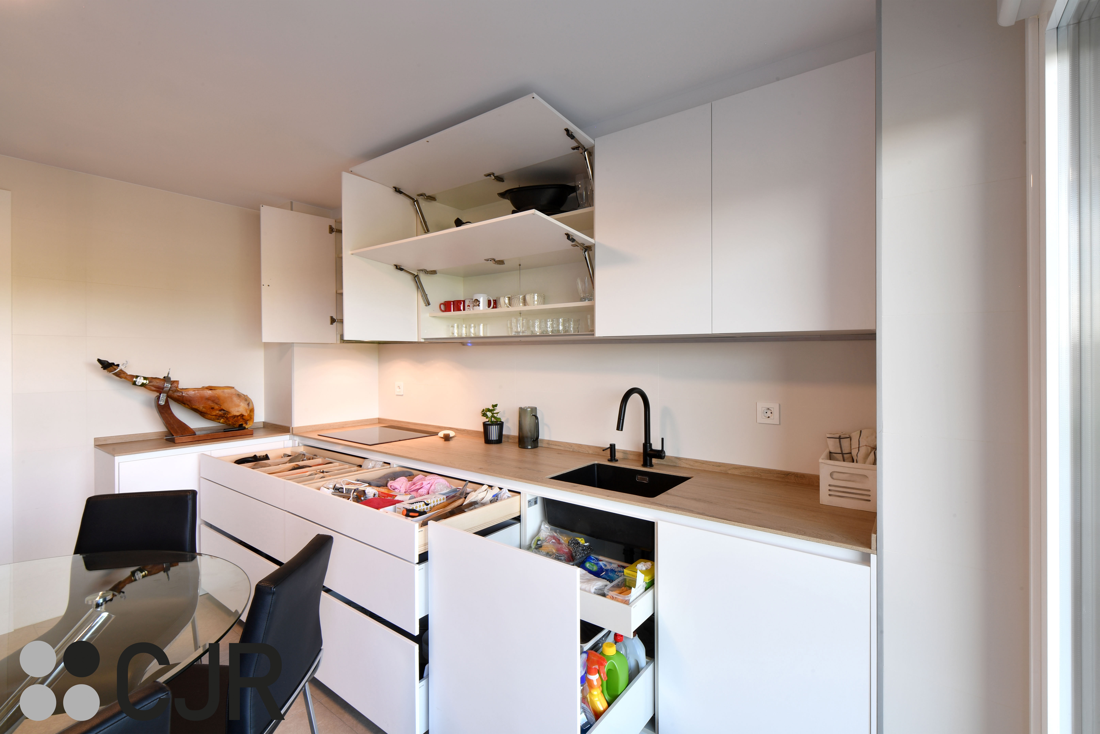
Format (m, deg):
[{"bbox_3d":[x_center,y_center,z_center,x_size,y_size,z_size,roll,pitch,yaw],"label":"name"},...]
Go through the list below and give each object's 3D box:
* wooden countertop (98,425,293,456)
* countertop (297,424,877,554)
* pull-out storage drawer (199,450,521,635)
[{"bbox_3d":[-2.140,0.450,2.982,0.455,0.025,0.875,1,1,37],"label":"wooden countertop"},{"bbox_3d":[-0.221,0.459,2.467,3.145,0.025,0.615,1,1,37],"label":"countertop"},{"bbox_3d":[-1.061,0.687,2.408,1.957,0.380,0.514,1,1,37],"label":"pull-out storage drawer"}]

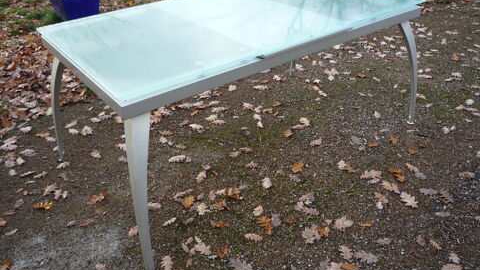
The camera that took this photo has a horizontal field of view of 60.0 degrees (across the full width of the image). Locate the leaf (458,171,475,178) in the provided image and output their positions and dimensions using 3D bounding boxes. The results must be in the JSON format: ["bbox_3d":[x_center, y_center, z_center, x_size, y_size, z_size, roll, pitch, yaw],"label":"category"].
[{"bbox_3d":[1.193,0.206,2.197,0.082,0.016,0.044,2,33,5],"label":"leaf"}]

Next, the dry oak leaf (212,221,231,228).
[{"bbox_3d":[-0.087,0.409,1.914,0.088,0.016,0.034,4,33,8],"label":"dry oak leaf"}]

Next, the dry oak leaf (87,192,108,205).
[{"bbox_3d":[-0.705,0.305,2.035,0.058,0.025,0.095,26,42,36],"label":"dry oak leaf"}]

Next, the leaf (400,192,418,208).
[{"bbox_3d":[0.832,0.318,2.052,0.066,0.018,0.120,-12,34,-17],"label":"leaf"}]

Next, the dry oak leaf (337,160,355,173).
[{"bbox_3d":[0.567,0.168,2.204,0.096,0.025,0.066,24,40,34],"label":"dry oak leaf"}]

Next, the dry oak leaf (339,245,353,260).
[{"bbox_3d":[0.451,0.498,1.767,0.055,0.020,0.077,-10,34,-15],"label":"dry oak leaf"}]

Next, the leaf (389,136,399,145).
[{"bbox_3d":[0.894,0.029,2.415,0.046,0.020,0.064,8,34,15],"label":"leaf"}]

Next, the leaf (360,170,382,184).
[{"bbox_3d":[0.695,0.212,2.203,0.115,0.020,0.092,-1,32,0],"label":"leaf"}]

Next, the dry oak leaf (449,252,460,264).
[{"bbox_3d":[0.894,0.509,1.730,0.041,0.016,0.051,18,37,27],"label":"dry oak leaf"}]

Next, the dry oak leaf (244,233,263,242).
[{"bbox_3d":[0.058,0.439,1.803,0.076,0.020,0.032,8,34,14],"label":"dry oak leaf"}]

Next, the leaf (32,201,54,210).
[{"bbox_3d":[-0.971,0.349,2.058,0.108,0.022,0.045,-1,32,0],"label":"leaf"}]

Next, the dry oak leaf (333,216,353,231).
[{"bbox_3d":[0.459,0.392,1.863,0.095,0.020,0.064,-19,37,-26],"label":"dry oak leaf"}]

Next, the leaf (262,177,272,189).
[{"bbox_3d":[0.139,0.249,2.159,0.048,0.016,0.092,-1,32,0],"label":"leaf"}]

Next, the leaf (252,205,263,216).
[{"bbox_3d":[0.085,0.362,1.984,0.068,0.016,0.045,-23,38,-30],"label":"leaf"}]

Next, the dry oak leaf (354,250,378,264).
[{"bbox_3d":[0.530,0.511,1.745,0.096,0.020,0.060,12,34,19],"label":"dry oak leaf"}]

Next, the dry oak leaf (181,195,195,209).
[{"bbox_3d":[-0.258,0.333,2.063,0.056,0.020,0.088,7,33,12],"label":"dry oak leaf"}]

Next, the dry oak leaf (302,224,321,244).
[{"bbox_3d":[0.321,0.440,1.857,0.073,0.025,0.115,12,35,20],"label":"dry oak leaf"}]

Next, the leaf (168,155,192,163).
[{"bbox_3d":[-0.339,0.138,2.368,0.130,0.030,0.055,0,32,1],"label":"leaf"}]

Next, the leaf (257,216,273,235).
[{"bbox_3d":[0.113,0.417,1.913,0.062,0.022,0.118,-8,33,-11],"label":"leaf"}]

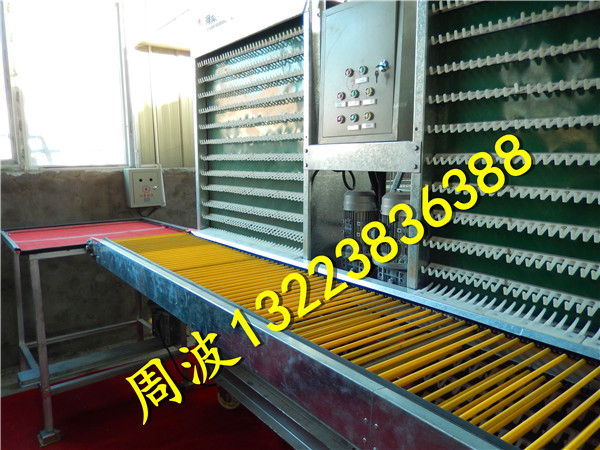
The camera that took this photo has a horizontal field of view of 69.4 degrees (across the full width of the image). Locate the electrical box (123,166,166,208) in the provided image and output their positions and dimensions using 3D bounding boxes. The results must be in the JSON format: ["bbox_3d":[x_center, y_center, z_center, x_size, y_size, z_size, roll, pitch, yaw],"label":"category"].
[{"bbox_3d":[-1.065,-0.255,2.970,0.222,0.255,0.150,-7,10,-34],"label":"electrical box"}]

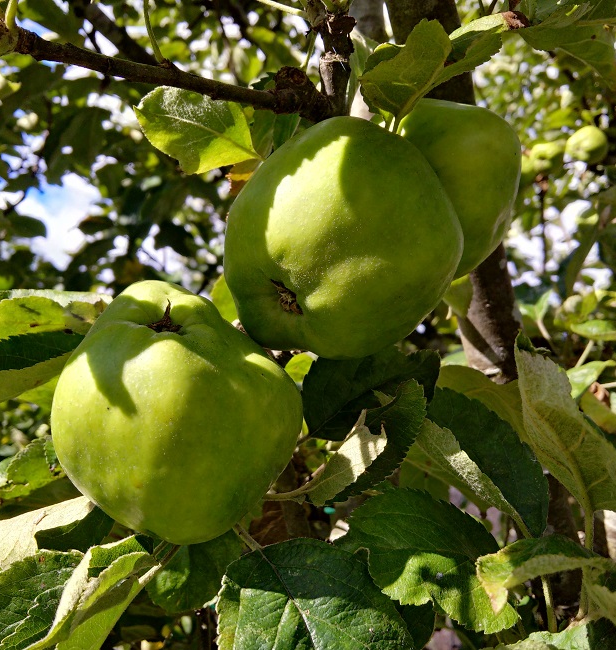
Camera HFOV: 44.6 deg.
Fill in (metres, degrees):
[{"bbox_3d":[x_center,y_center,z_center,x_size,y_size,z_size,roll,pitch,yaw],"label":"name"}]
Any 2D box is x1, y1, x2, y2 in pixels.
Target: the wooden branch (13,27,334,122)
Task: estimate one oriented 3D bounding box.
[{"bbox_3d":[-0.054,-0.108,0.323,0.135,0.016,0.016,8,0,-15],"label":"wooden branch"}]

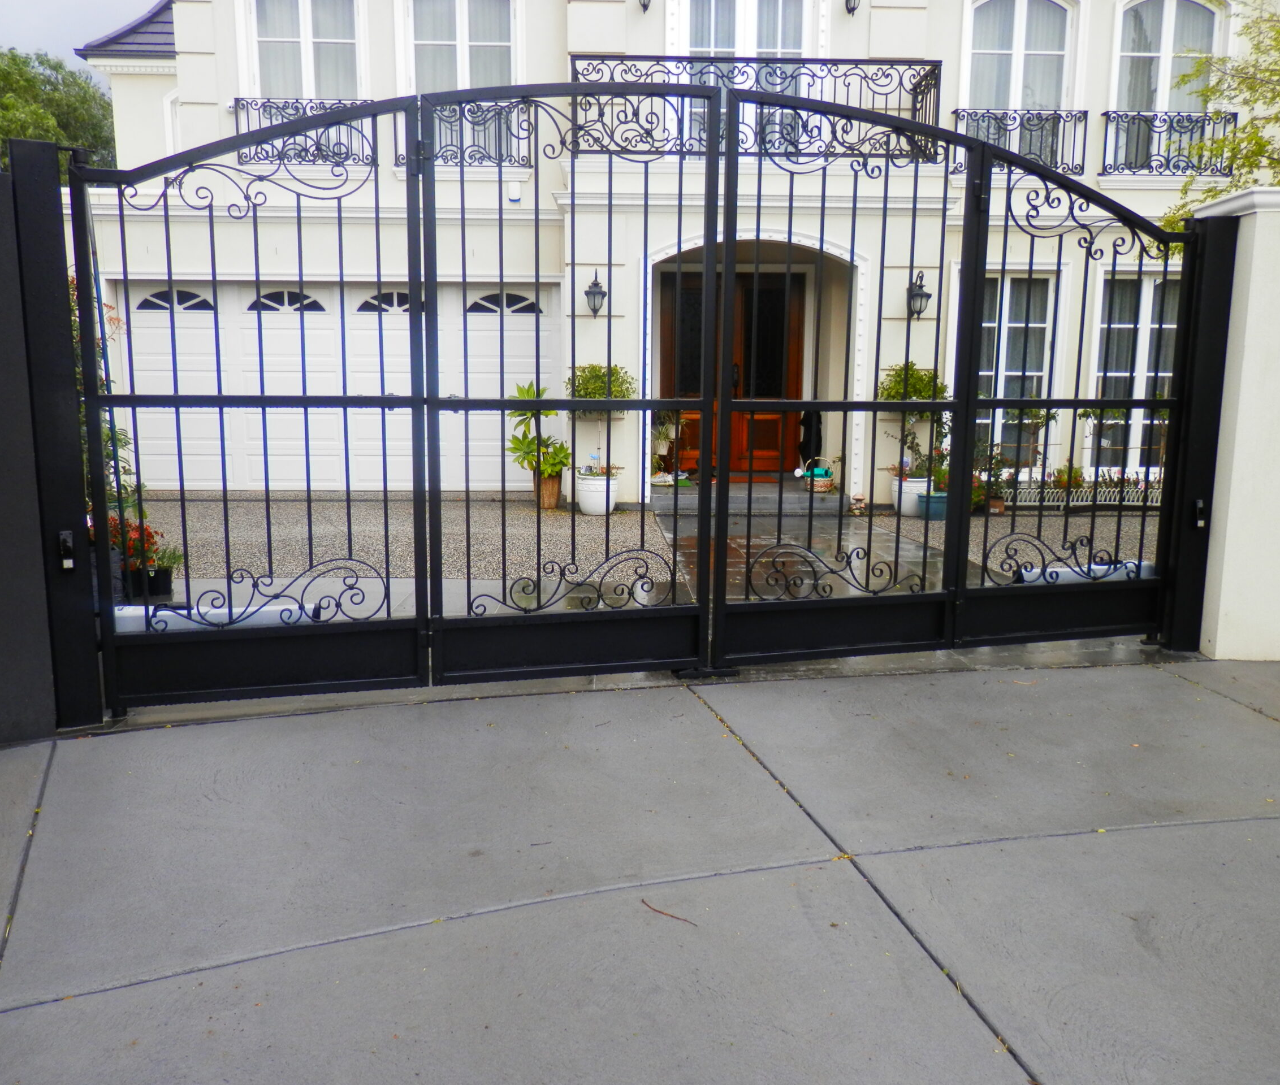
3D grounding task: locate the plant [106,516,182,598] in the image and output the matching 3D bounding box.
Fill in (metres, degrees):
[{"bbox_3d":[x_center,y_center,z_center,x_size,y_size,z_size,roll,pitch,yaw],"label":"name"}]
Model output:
[{"bbox_3d":[-2.757,0.050,5.842,0.410,0.450,0.360,0,8,-2],"label":"plant"}]

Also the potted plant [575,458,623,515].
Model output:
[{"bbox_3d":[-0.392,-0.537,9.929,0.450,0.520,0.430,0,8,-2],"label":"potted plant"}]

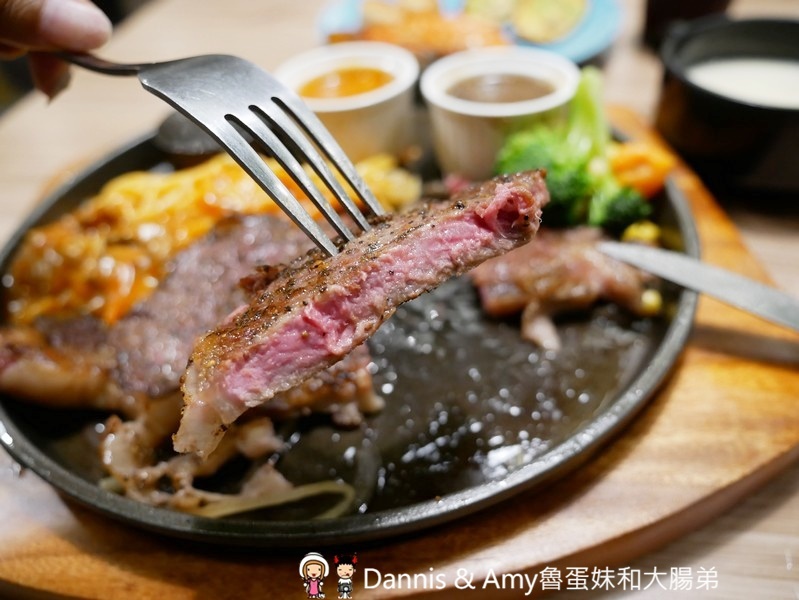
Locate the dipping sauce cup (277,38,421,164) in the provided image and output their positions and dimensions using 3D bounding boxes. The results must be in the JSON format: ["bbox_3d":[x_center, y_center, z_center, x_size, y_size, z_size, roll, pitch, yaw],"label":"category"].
[{"bbox_3d":[-0.023,-0.088,0.283,0.067,0.041,0.067,-3,43,3],"label":"dipping sauce cup"}]

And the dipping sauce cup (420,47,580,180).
[{"bbox_3d":[0.044,-0.080,0.267,0.067,0.041,0.067,-3,43,3],"label":"dipping sauce cup"}]

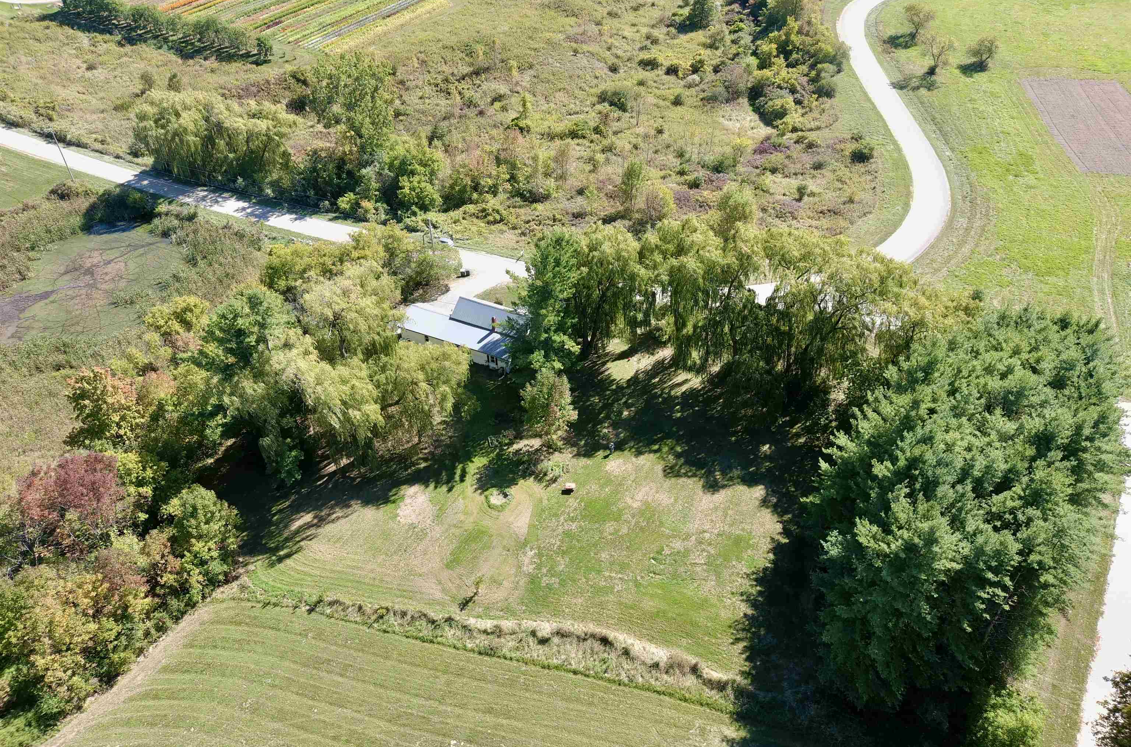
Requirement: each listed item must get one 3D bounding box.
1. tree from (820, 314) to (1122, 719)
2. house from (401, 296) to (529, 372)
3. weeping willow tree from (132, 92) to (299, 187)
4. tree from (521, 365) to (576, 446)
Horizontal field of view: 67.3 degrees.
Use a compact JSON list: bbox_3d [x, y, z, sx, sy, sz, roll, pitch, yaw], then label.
[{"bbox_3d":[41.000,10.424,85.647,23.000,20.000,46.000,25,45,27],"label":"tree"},{"bbox_3d":[-13.000,-6.631,118.308,17.800,5.400,9.000,18,42,20],"label":"house"},{"bbox_3d":[-65.900,-44.559,159.504,31.000,12.500,15.000,12,40,14],"label":"weeping willow tree"},{"bbox_3d":[-2.000,4.055,100.820,6.800,10.800,6.800,0,39,0],"label":"tree"}]

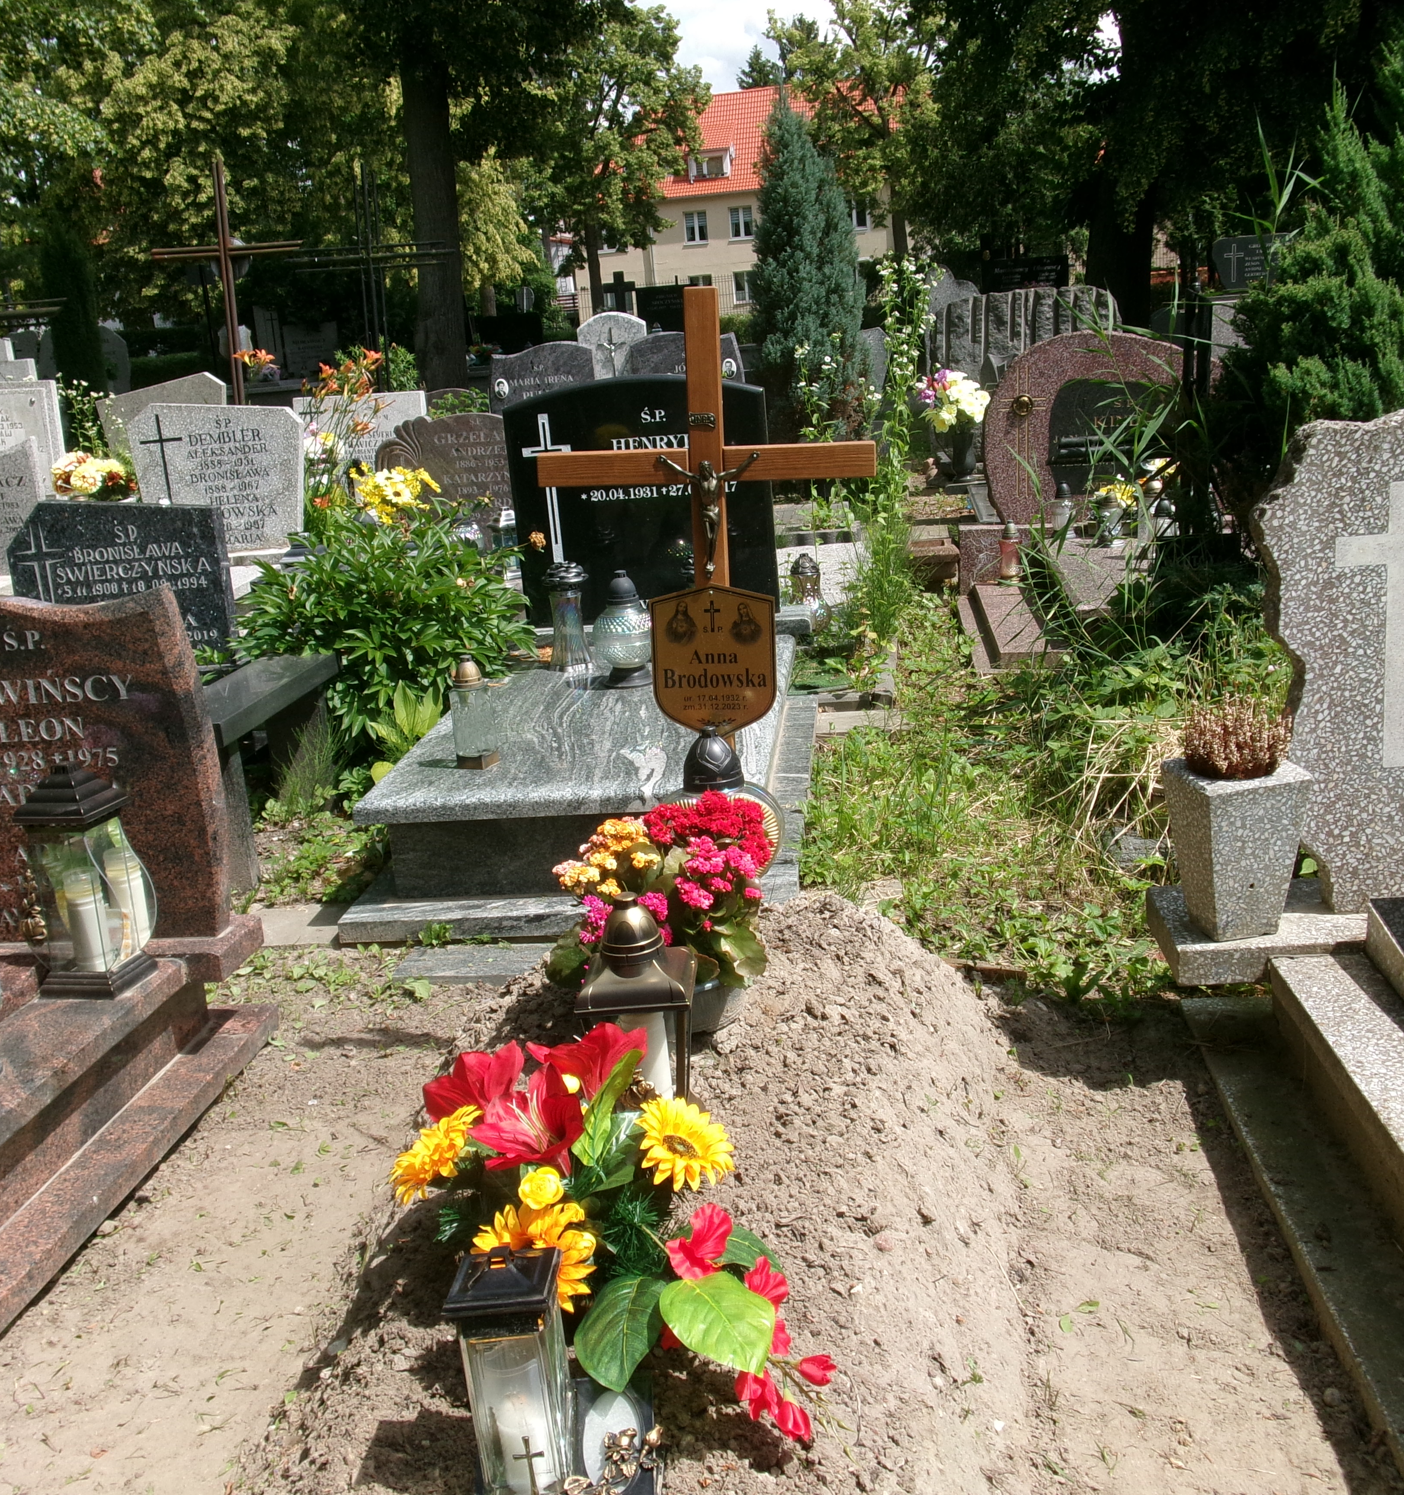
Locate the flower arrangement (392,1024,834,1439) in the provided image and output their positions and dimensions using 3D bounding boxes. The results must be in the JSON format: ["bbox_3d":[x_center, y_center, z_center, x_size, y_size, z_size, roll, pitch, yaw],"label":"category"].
[{"bbox_3d":[-0.082,0.496,1.649,0.420,0.270,0.340,-3,14,6],"label":"flower arrangement"}]

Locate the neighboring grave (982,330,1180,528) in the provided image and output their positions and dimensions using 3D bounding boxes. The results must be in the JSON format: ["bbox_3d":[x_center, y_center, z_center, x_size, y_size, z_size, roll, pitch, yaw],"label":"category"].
[{"bbox_3d":[1.887,-1.481,7.500,1.180,0.900,0.120,-3,13,7],"label":"neighboring grave"}]

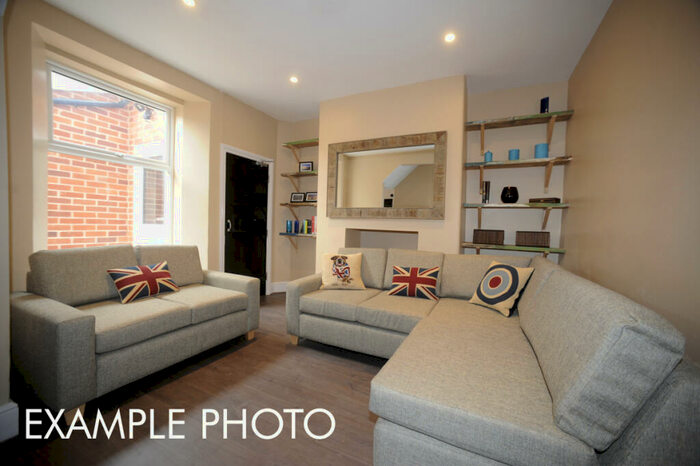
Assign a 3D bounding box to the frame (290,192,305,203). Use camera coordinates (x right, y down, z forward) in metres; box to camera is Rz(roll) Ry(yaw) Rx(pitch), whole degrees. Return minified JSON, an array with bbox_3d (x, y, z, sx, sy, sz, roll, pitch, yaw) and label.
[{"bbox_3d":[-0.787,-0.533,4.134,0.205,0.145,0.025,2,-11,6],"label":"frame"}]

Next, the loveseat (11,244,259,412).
[{"bbox_3d":[-1.612,0.570,2.233,0.955,0.876,1.397,3,2,26],"label":"loveseat"}]

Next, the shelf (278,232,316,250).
[{"bbox_3d":[-0.674,0.152,4.105,0.773,0.276,0.237,2,2,24],"label":"shelf"}]

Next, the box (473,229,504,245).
[{"bbox_3d":[1.577,0.049,3.096,0.301,0.162,0.187,2,2,24],"label":"box"}]

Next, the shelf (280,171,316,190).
[{"bbox_3d":[-0.646,-0.738,4.078,0.768,0.271,0.237,2,2,24],"label":"shelf"}]

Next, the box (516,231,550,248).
[{"bbox_3d":[1.957,0.066,2.928,0.295,0.162,0.187,2,2,24],"label":"box"}]

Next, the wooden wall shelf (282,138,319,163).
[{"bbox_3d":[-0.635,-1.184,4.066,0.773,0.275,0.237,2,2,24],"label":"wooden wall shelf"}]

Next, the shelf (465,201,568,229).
[{"bbox_3d":[1.775,-0.168,3.010,0.968,0.276,0.237,2,2,24],"label":"shelf"}]

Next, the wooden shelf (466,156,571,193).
[{"bbox_3d":[1.788,-0.609,2.998,0.978,0.319,0.237,2,2,24],"label":"wooden shelf"}]

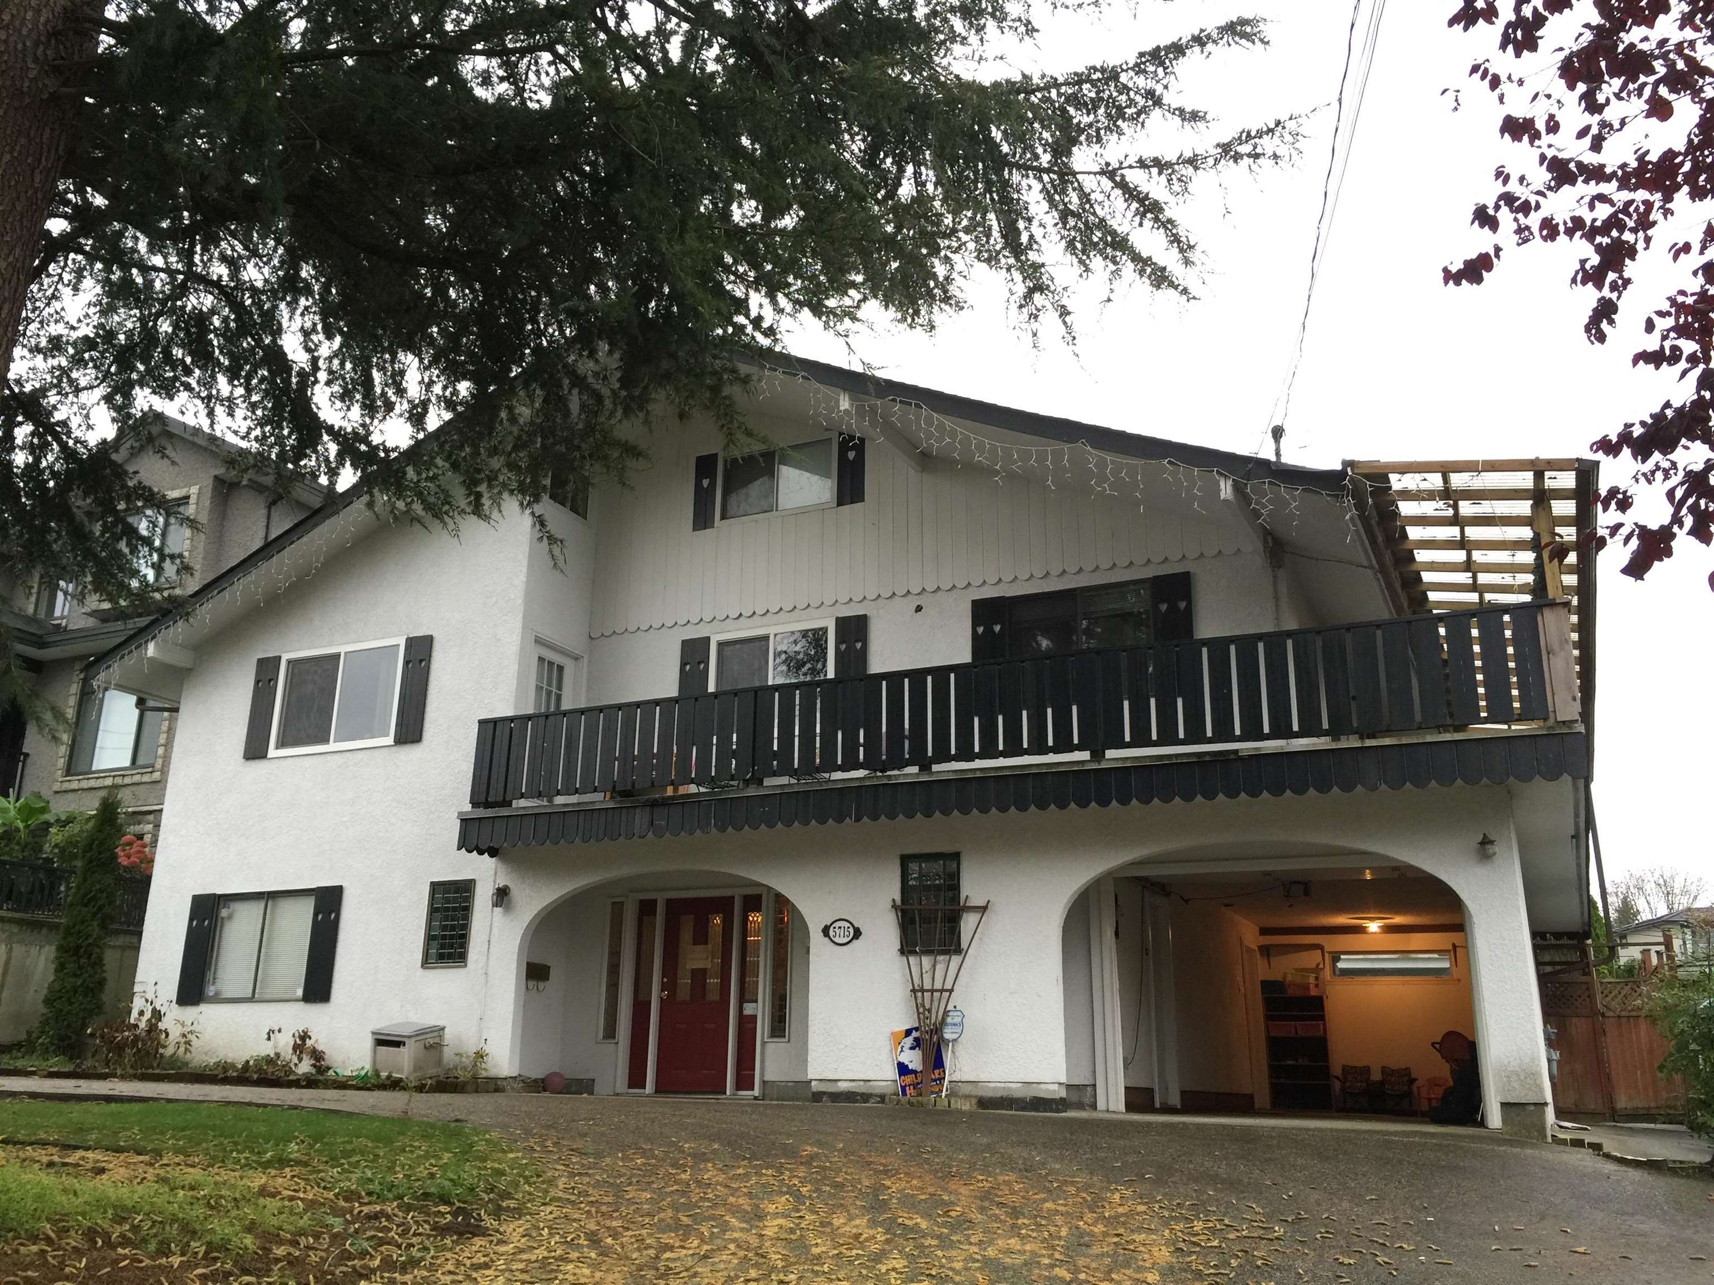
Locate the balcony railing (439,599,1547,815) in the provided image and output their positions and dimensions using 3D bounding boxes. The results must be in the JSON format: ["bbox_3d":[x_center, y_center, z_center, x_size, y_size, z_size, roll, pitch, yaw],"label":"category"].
[{"bbox_3d":[0.943,0.939,13.547,10.529,1.037,1.403,-7,-18,26],"label":"balcony railing"}]

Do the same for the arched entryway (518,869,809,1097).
[{"bbox_3d":[-1.783,3.471,14.625,3.440,2.159,0.878,-7,-18,26],"label":"arched entryway"}]

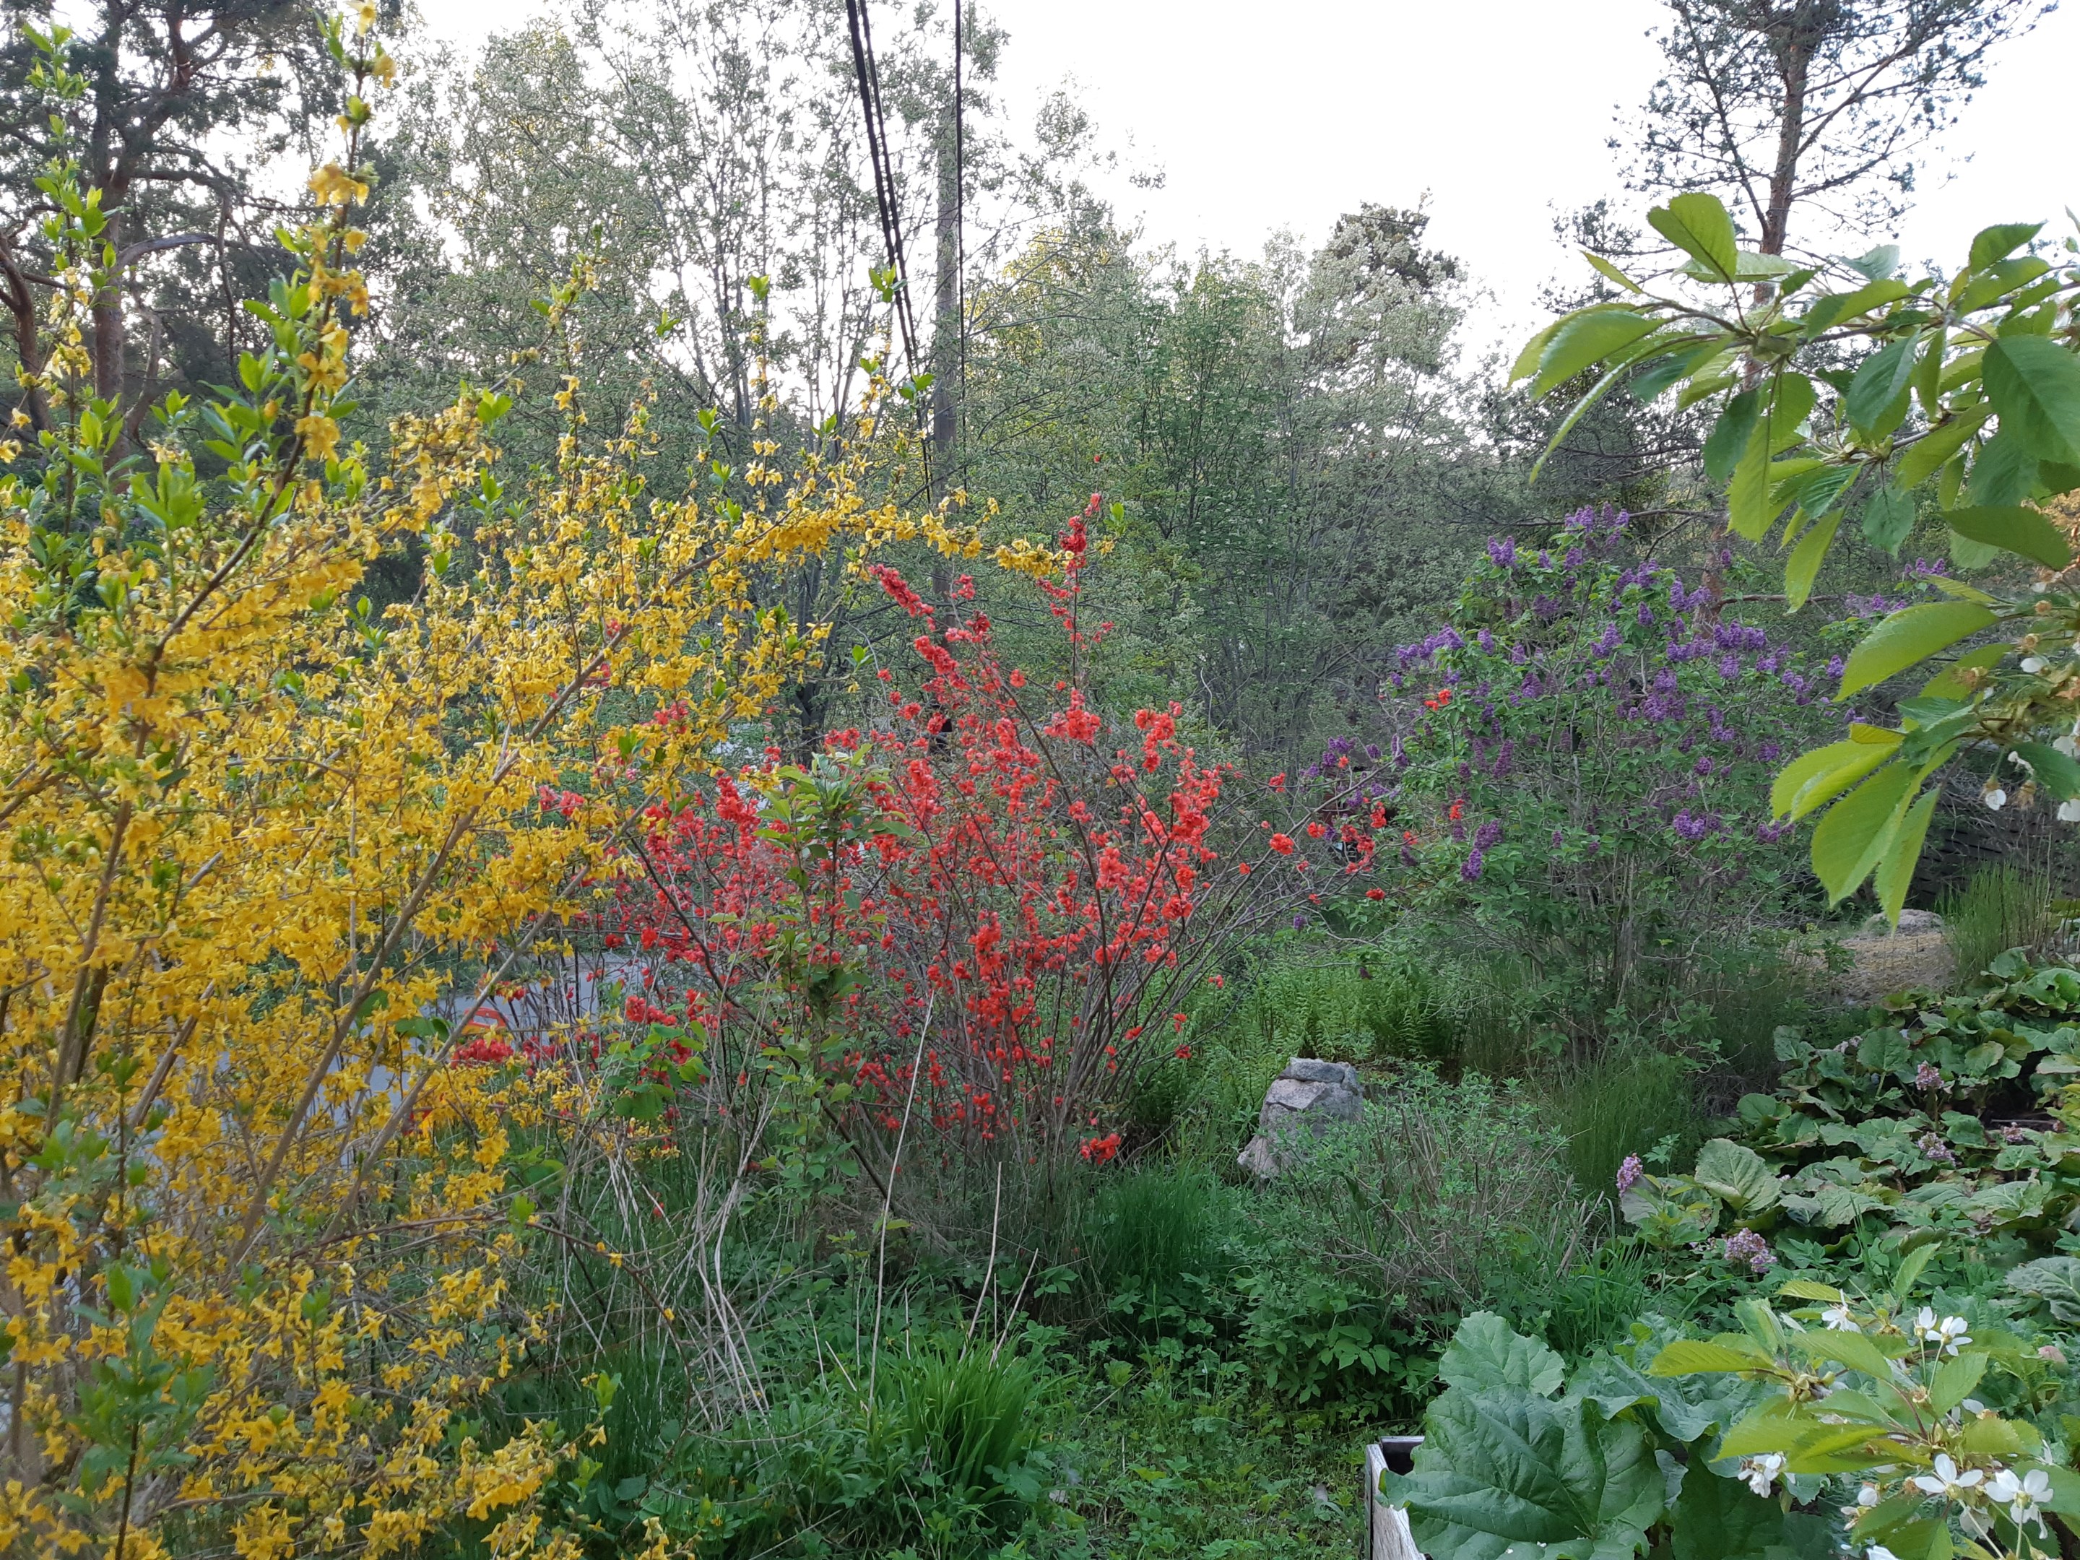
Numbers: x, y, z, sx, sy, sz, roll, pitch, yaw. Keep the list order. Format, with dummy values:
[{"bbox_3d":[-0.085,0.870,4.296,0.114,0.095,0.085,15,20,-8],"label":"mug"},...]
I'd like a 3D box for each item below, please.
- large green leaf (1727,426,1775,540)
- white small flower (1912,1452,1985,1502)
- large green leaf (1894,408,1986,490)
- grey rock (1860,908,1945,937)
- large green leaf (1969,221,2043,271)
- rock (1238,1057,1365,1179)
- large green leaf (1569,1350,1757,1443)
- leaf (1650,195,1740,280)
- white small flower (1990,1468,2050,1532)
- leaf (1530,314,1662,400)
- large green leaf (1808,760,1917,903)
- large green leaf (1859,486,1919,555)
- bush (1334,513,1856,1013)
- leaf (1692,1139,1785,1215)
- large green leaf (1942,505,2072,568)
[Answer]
[{"bbox_3d":[0.387,-0.161,0.850,0.030,0.062,0.022,2,5,21],"label":"large green leaf"},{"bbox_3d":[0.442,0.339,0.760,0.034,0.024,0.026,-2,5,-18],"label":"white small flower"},{"bbox_3d":[0.548,-0.202,0.950,0.056,0.051,0.035,1,2,30],"label":"large green leaf"},{"bbox_3d":[5.518,0.915,10.000,0.530,0.200,0.420,1,2,29],"label":"grey rock"},{"bbox_3d":[0.544,-0.301,0.880,0.050,0.026,0.025,-36,25,-6],"label":"large green leaf"},{"bbox_3d":[0.832,1.084,4.950,0.390,0.410,0.360,1,2,10],"label":"rock"},{"bbox_3d":[0.902,0.890,2.250,0.270,0.150,0.230,1,2,22],"label":"large green leaf"},{"bbox_3d":[0.398,-0.330,0.950,0.053,0.053,0.030,1,2,22],"label":"leaf"},{"bbox_3d":[0.502,0.369,0.800,0.031,0.031,0.022,0,2,0],"label":"white small flower"},{"bbox_3d":[0.314,-0.239,0.880,0.080,0.033,0.025,-31,-36,-6],"label":"leaf"},{"bbox_3d":[0.423,0.027,0.800,0.042,0.083,0.025,30,0,22],"label":"large green leaf"},{"bbox_3d":[0.478,-0.146,0.880,0.032,0.041,0.022,0,5,0],"label":"large green leaf"},{"bbox_3d":[2.429,-0.061,6.900,2.100,2.250,1.950,1,2,19],"label":"bush"},{"bbox_3d":[1.767,1.002,3.950,0.225,0.180,0.150,1,2,24],"label":"leaf"},{"bbox_3d":[0.483,-0.121,0.780,0.068,0.028,0.025,25,22,6],"label":"large green leaf"}]

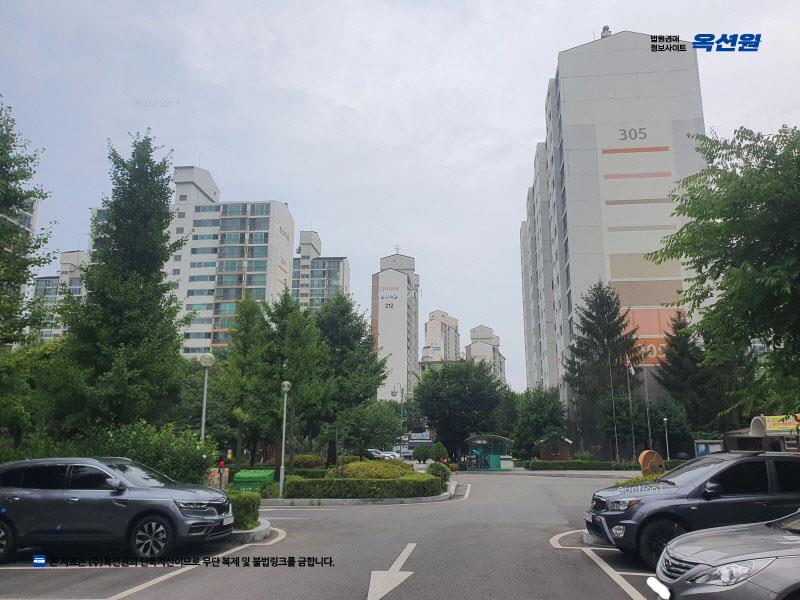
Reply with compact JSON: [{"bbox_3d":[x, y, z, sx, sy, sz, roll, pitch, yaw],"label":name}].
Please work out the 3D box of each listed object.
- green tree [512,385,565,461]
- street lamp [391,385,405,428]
[{"bbox_3d":[12.101,11.122,52.384,4.550,6.950,4.550,-1,-14,6],"label":"green tree"},{"bbox_3d":[-0.229,11.027,52.893,1.250,7.140,0.500,1,-14,0],"label":"street lamp"}]

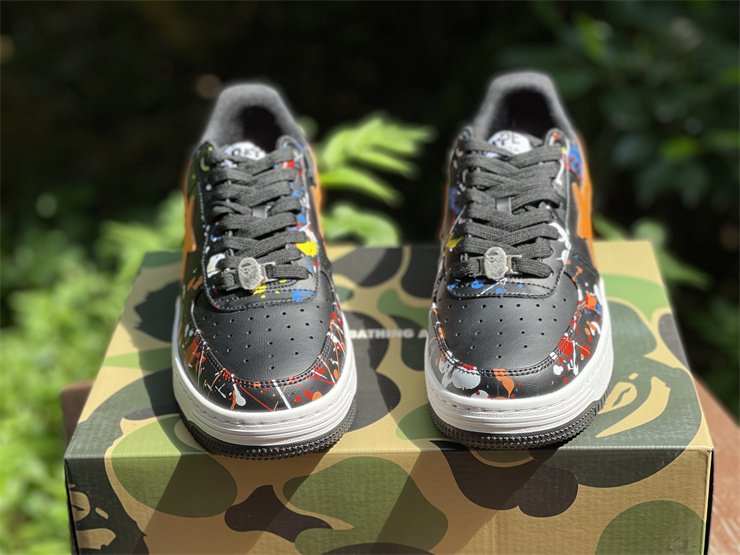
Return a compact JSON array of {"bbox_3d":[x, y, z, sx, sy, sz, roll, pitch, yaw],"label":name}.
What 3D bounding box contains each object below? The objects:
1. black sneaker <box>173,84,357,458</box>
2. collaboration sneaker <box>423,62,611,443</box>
[{"bbox_3d":[-0.068,-0.022,0.820,0.106,0.116,0.304,-4,29,-1],"label":"black sneaker"},{"bbox_3d":[0.091,-0.028,0.817,0.106,0.116,0.304,1,29,7],"label":"collaboration sneaker"}]

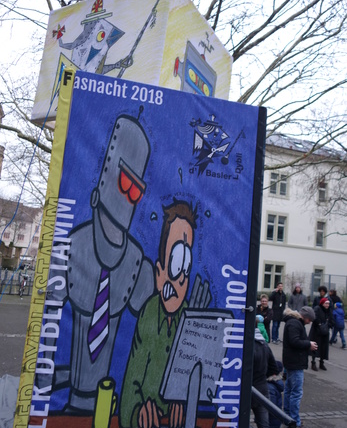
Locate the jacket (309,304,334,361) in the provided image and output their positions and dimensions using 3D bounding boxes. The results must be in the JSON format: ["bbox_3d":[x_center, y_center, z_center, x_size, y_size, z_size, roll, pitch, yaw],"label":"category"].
[{"bbox_3d":[3.458,2.756,9.400,0.550,1.244,0.420,8,-7,-27],"label":"jacket"}]

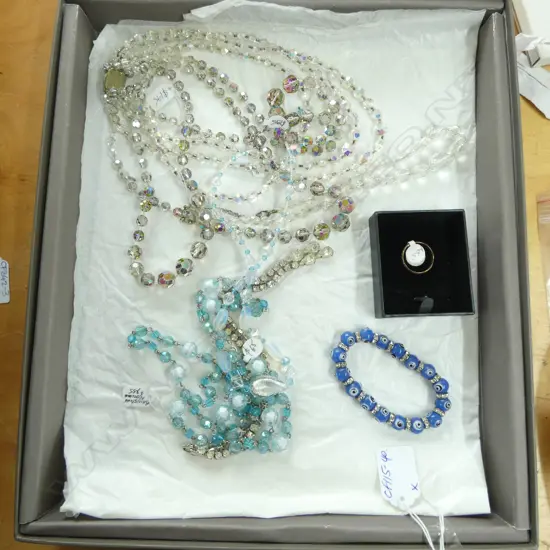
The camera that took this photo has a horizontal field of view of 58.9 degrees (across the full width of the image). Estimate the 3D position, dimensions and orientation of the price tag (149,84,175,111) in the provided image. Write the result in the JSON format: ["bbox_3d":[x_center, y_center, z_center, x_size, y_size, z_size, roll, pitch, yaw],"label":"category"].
[{"bbox_3d":[-0.076,-0.119,0.327,0.017,0.002,0.011,-38,84,-5],"label":"price tag"}]

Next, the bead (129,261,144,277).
[{"bbox_3d":[-0.089,-0.003,0.314,0.009,0.009,0.009,0,81,0],"label":"bead"}]

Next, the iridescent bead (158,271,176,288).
[{"bbox_3d":[-0.074,0.004,0.335,0.012,0.012,0.012,1,82,2],"label":"iridescent bead"}]

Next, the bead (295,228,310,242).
[{"bbox_3d":[0.018,-0.026,0.317,0.009,0.009,0.009,0,82,0],"label":"bead"}]

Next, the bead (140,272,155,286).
[{"bbox_3d":[-0.082,0.003,0.313,0.009,0.009,0.009,1,83,0],"label":"bead"}]

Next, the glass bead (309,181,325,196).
[{"bbox_3d":[0.027,-0.055,0.312,0.009,0.009,0.009,0,82,0],"label":"glass bead"}]

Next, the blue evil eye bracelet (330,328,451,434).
[{"bbox_3d":[0.076,0.071,0.323,0.085,0.010,0.051,34,85,6],"label":"blue evil eye bracelet"}]

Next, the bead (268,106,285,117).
[{"bbox_3d":[0.001,-0.108,0.327,0.011,0.011,0.011,0,81,0],"label":"bead"}]

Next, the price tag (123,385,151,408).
[{"bbox_3d":[-0.087,0.076,0.305,0.017,0.001,0.012,7,82,1],"label":"price tag"}]

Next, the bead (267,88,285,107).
[{"bbox_3d":[0.001,-0.128,0.351,0.013,0.013,0.013,1,82,2],"label":"bead"}]

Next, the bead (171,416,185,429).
[{"bbox_3d":[-0.058,0.089,0.294,0.008,0.008,0.008,0,82,0],"label":"bead"}]

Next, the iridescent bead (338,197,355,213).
[{"bbox_3d":[0.046,-0.045,0.316,0.010,0.010,0.010,0,82,0],"label":"iridescent bead"}]

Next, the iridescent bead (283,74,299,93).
[{"bbox_3d":[0.010,-0.126,0.322,0.011,0.011,0.011,0,82,0],"label":"iridescent bead"}]

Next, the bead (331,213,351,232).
[{"bbox_3d":[0.043,-0.034,0.318,0.012,0.012,0.012,0,81,0],"label":"bead"}]

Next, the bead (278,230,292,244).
[{"bbox_3d":[0.007,-0.024,0.309,0.009,0.009,0.009,0,82,0],"label":"bead"}]

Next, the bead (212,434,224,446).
[{"bbox_3d":[-0.034,0.101,0.297,0.007,0.007,0.007,0,81,0],"label":"bead"}]

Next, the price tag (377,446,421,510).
[{"bbox_3d":[0.076,0.125,0.301,0.023,0.001,0.037,-6,83,-1],"label":"price tag"}]

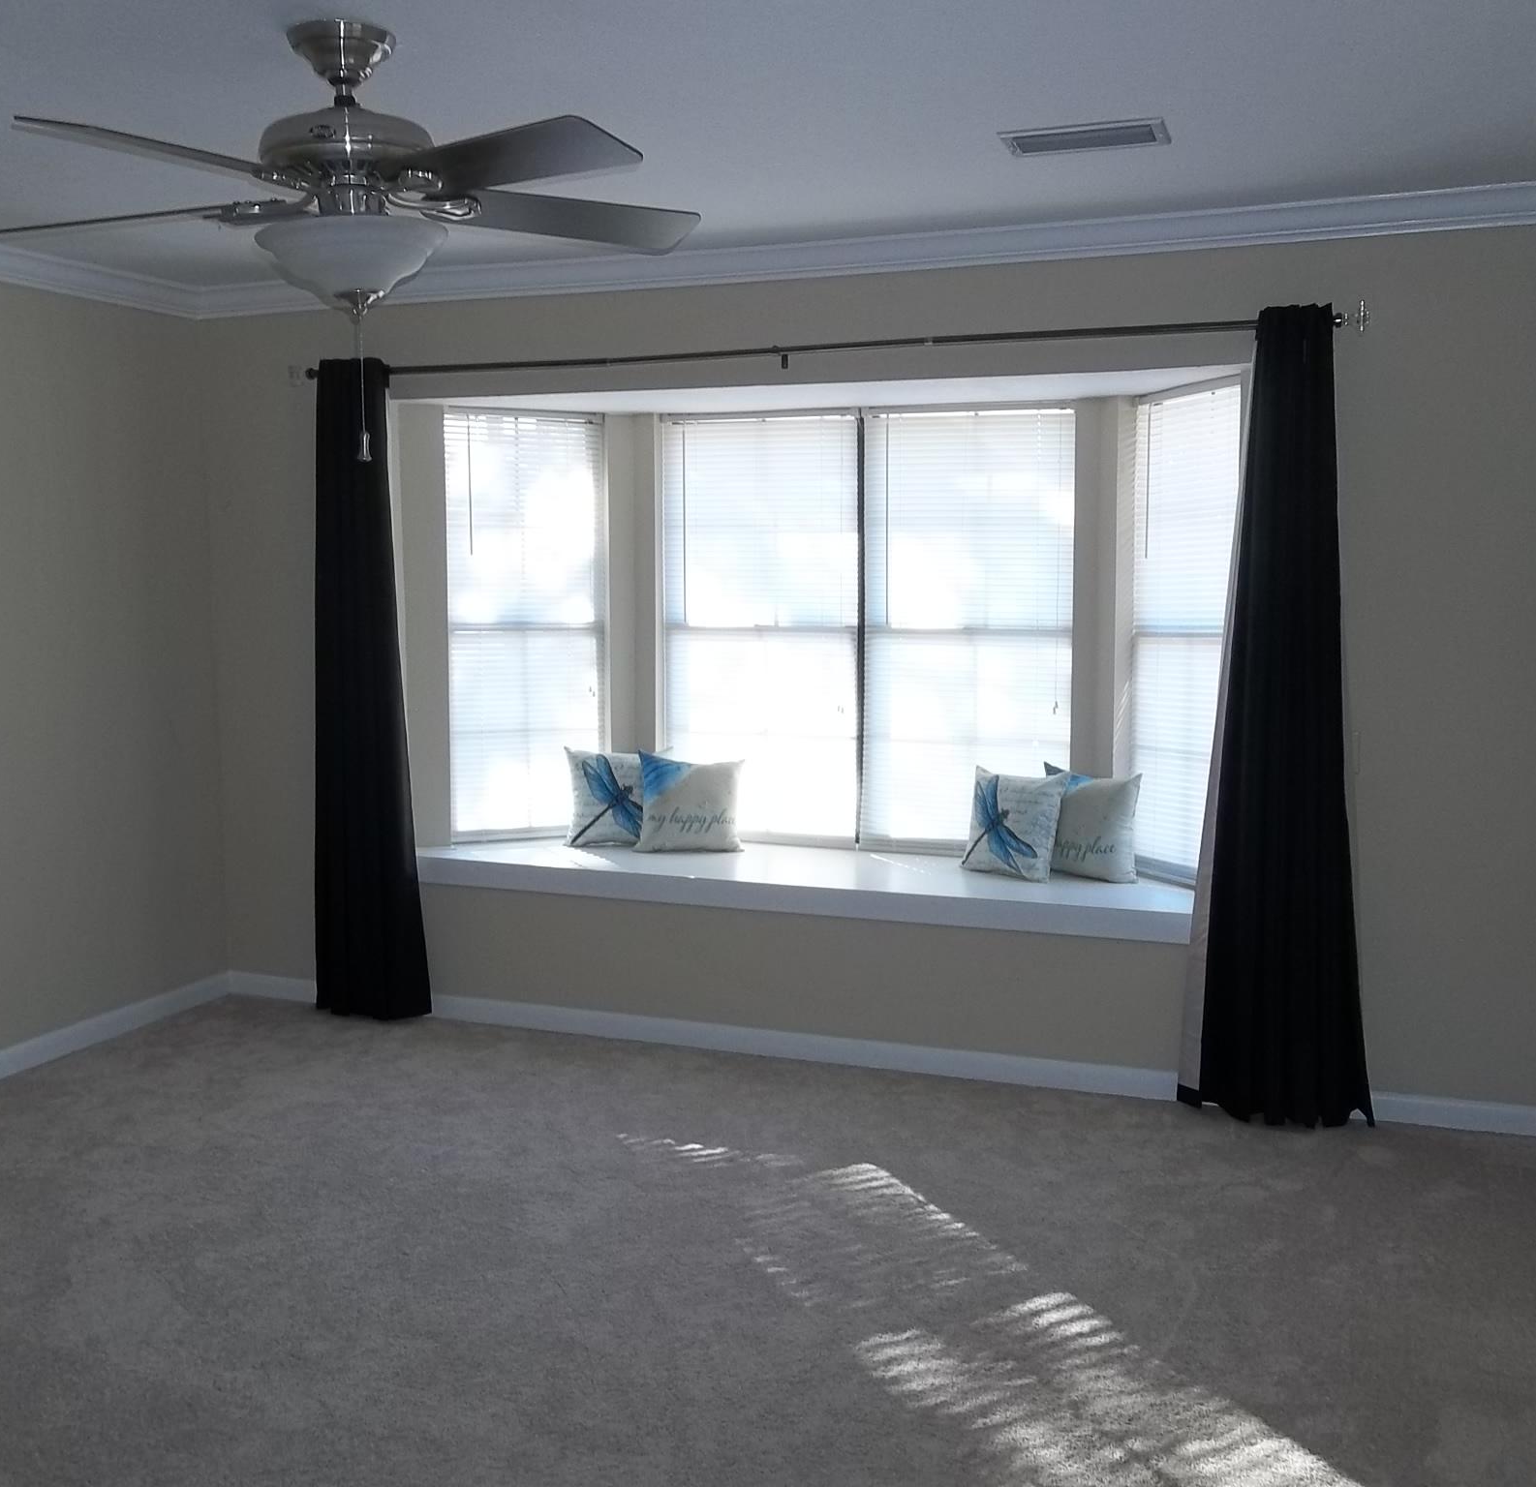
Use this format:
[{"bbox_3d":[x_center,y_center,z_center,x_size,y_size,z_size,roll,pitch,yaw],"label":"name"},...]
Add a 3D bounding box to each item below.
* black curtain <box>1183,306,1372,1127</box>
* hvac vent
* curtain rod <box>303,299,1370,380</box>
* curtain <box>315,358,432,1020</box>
[{"bbox_3d":[1.369,-0.051,4.086,0.488,2.131,0.121,2,7,21],"label":"black curtain"},{"bbox_3d":[0.706,-1.342,3.436,0.354,0.020,0.201,2,7,21],"label":"hvac vent"},{"bbox_3d":[0.000,-1.140,4.490,3.252,0.075,0.090,3,7,21],"label":"curtain rod"},{"bbox_3d":[-1.342,-0.159,5.147,0.463,2.162,0.121,2,7,21],"label":"curtain"}]

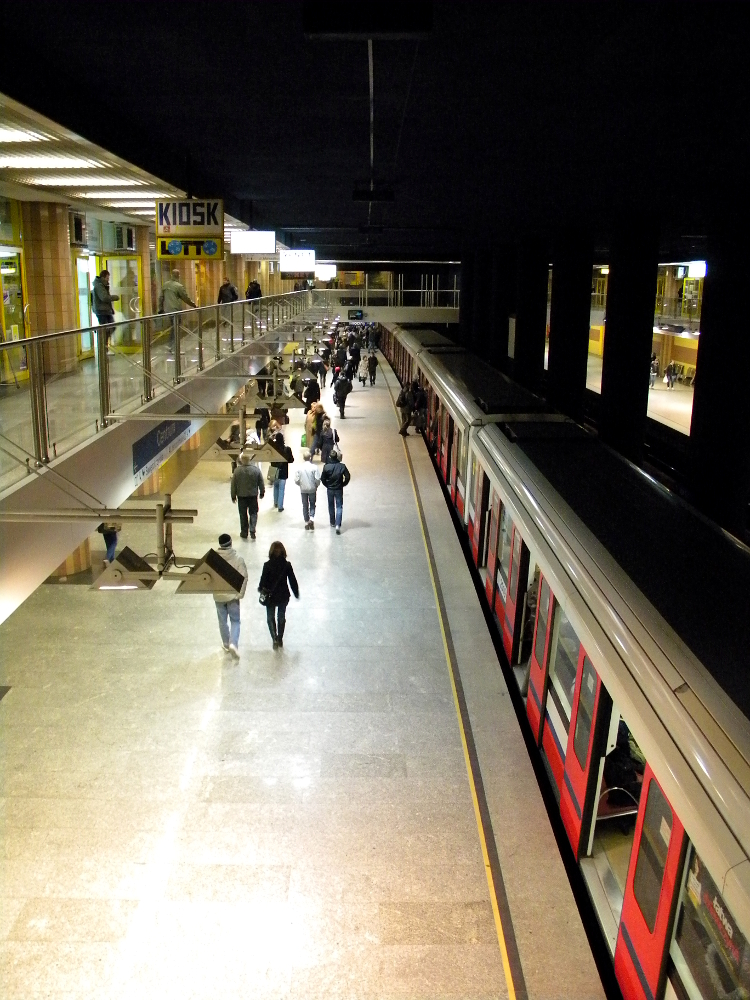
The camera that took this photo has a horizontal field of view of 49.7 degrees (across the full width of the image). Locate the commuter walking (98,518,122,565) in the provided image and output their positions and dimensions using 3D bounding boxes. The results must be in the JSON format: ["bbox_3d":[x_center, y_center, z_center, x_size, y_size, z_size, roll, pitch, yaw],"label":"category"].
[{"bbox_3d":[-4.868,0.409,14.738,0.550,1.700,0.500,-10,18,-35],"label":"commuter walking"}]

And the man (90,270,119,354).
[{"bbox_3d":[-5.998,-4.150,17.938,0.600,1.780,0.550,0,15,-2],"label":"man"}]

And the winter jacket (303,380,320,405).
[{"bbox_3d":[-2.410,-4.041,30.704,0.600,0.900,0.420,0,15,0],"label":"winter jacket"}]

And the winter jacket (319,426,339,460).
[{"bbox_3d":[-1.255,-1.575,21.840,0.580,0.920,0.420,1,15,3],"label":"winter jacket"}]

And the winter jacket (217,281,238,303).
[{"bbox_3d":[-5.144,-7.272,28.239,0.680,0.780,0.380,-1,15,-6],"label":"winter jacket"}]

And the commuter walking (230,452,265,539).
[{"bbox_3d":[-2.638,-0.112,16.534,0.650,1.800,0.420,0,15,-1],"label":"commuter walking"}]

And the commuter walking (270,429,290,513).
[{"bbox_3d":[-2.122,-0.608,18.165,0.580,1.790,0.450,2,15,8],"label":"commuter walking"}]

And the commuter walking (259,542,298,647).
[{"bbox_3d":[-1.397,1.367,11.707,0.580,1.660,0.420,1,15,2],"label":"commuter walking"}]

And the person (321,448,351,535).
[{"bbox_3d":[-0.811,-0.187,16.911,0.600,1.770,0.420,0,15,-1],"label":"person"}]

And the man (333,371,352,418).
[{"bbox_3d":[-1.246,-4.013,31.022,0.700,1.800,0.500,0,15,-1],"label":"man"}]

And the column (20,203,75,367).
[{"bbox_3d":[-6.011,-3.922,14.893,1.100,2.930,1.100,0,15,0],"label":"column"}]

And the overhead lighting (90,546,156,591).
[{"bbox_3d":[-1.626,0.439,5.237,0.392,0.207,0.249,0,15,-1],"label":"overhead lighting"}]

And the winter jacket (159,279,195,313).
[{"bbox_3d":[-4.303,-4.344,17.447,0.680,0.820,0.500,6,16,20],"label":"winter jacket"}]

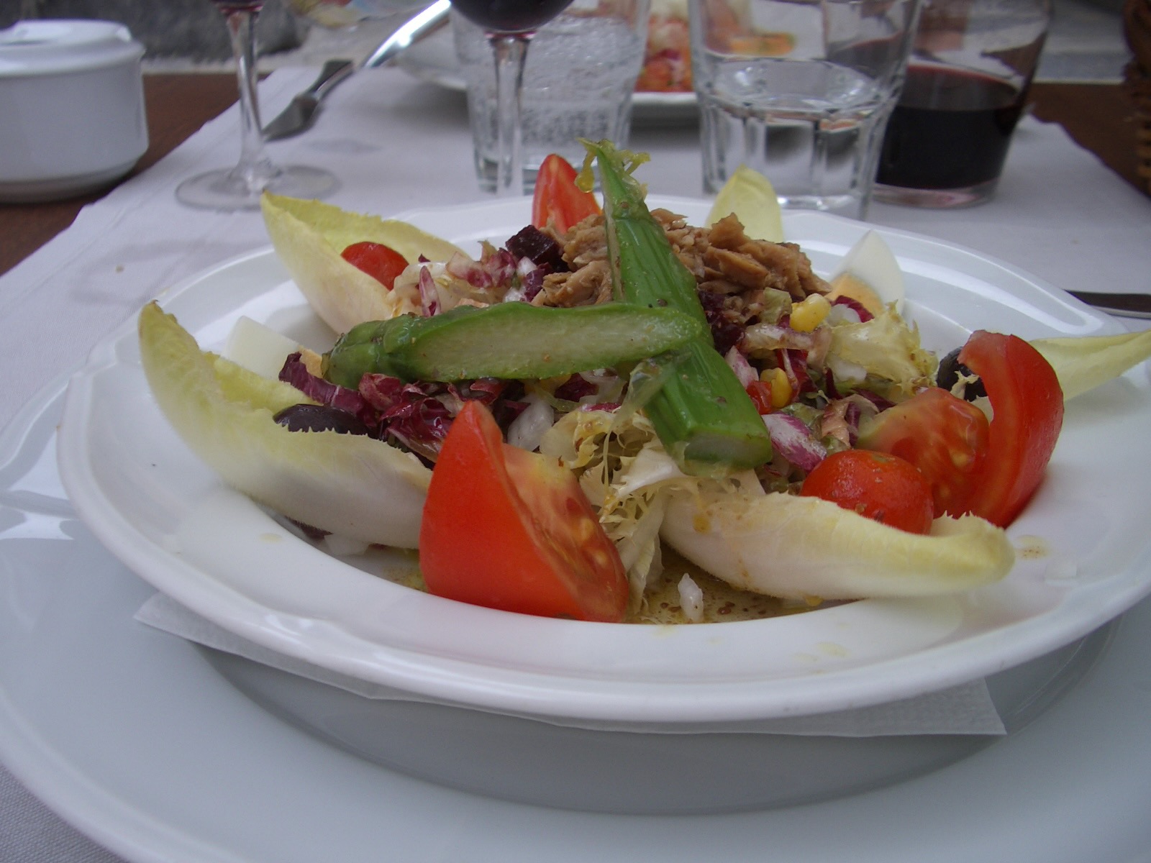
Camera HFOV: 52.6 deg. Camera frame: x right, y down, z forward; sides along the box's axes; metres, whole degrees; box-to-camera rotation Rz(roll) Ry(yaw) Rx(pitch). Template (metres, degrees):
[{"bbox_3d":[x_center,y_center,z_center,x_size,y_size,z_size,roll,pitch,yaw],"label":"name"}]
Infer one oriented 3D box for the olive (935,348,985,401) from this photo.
[{"bbox_3d":[0.084,-0.012,0.251,0.018,0.013,0.015,-16,32,-27],"label":"olive"}]

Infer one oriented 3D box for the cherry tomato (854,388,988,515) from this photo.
[{"bbox_3d":[0.066,0.005,0.224,0.025,0.025,0.019,11,30,19],"label":"cherry tomato"}]

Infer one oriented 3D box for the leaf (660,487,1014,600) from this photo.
[{"bbox_3d":[0.048,0.020,0.213,0.063,0.020,0.024,3,7,17],"label":"leaf"}]

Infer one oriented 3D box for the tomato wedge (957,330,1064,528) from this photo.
[{"bbox_3d":[0.081,0.000,0.216,0.020,0.037,0.021,-16,27,-34],"label":"tomato wedge"}]

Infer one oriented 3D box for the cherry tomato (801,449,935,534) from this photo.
[{"bbox_3d":[0.052,0.013,0.208,0.025,0.022,0.025,0,28,0],"label":"cherry tomato"}]

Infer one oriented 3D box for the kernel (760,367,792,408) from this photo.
[{"bbox_3d":[0.040,-0.009,0.228,0.007,0.009,0.005,13,28,12],"label":"kernel"}]

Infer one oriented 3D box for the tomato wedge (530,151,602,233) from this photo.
[{"bbox_3d":[-0.003,-0.052,0.313,0.028,0.042,0.026,-3,28,-5],"label":"tomato wedge"}]

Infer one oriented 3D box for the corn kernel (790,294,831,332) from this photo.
[{"bbox_3d":[0.050,-0.025,0.247,0.007,0.009,0.006,38,16,-14],"label":"corn kernel"}]

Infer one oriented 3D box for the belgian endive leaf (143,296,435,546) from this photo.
[{"bbox_3d":[-0.058,0.001,0.235,0.076,0.024,0.030,28,6,17],"label":"belgian endive leaf"}]

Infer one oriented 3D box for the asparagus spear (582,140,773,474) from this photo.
[{"bbox_3d":[0.017,-0.030,0.246,0.017,0.012,0.089,-9,52,-11],"label":"asparagus spear"}]

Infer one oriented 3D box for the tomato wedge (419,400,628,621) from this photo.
[{"bbox_3d":[-0.010,0.016,0.212,0.032,0.044,0.027,-14,18,40],"label":"tomato wedge"}]

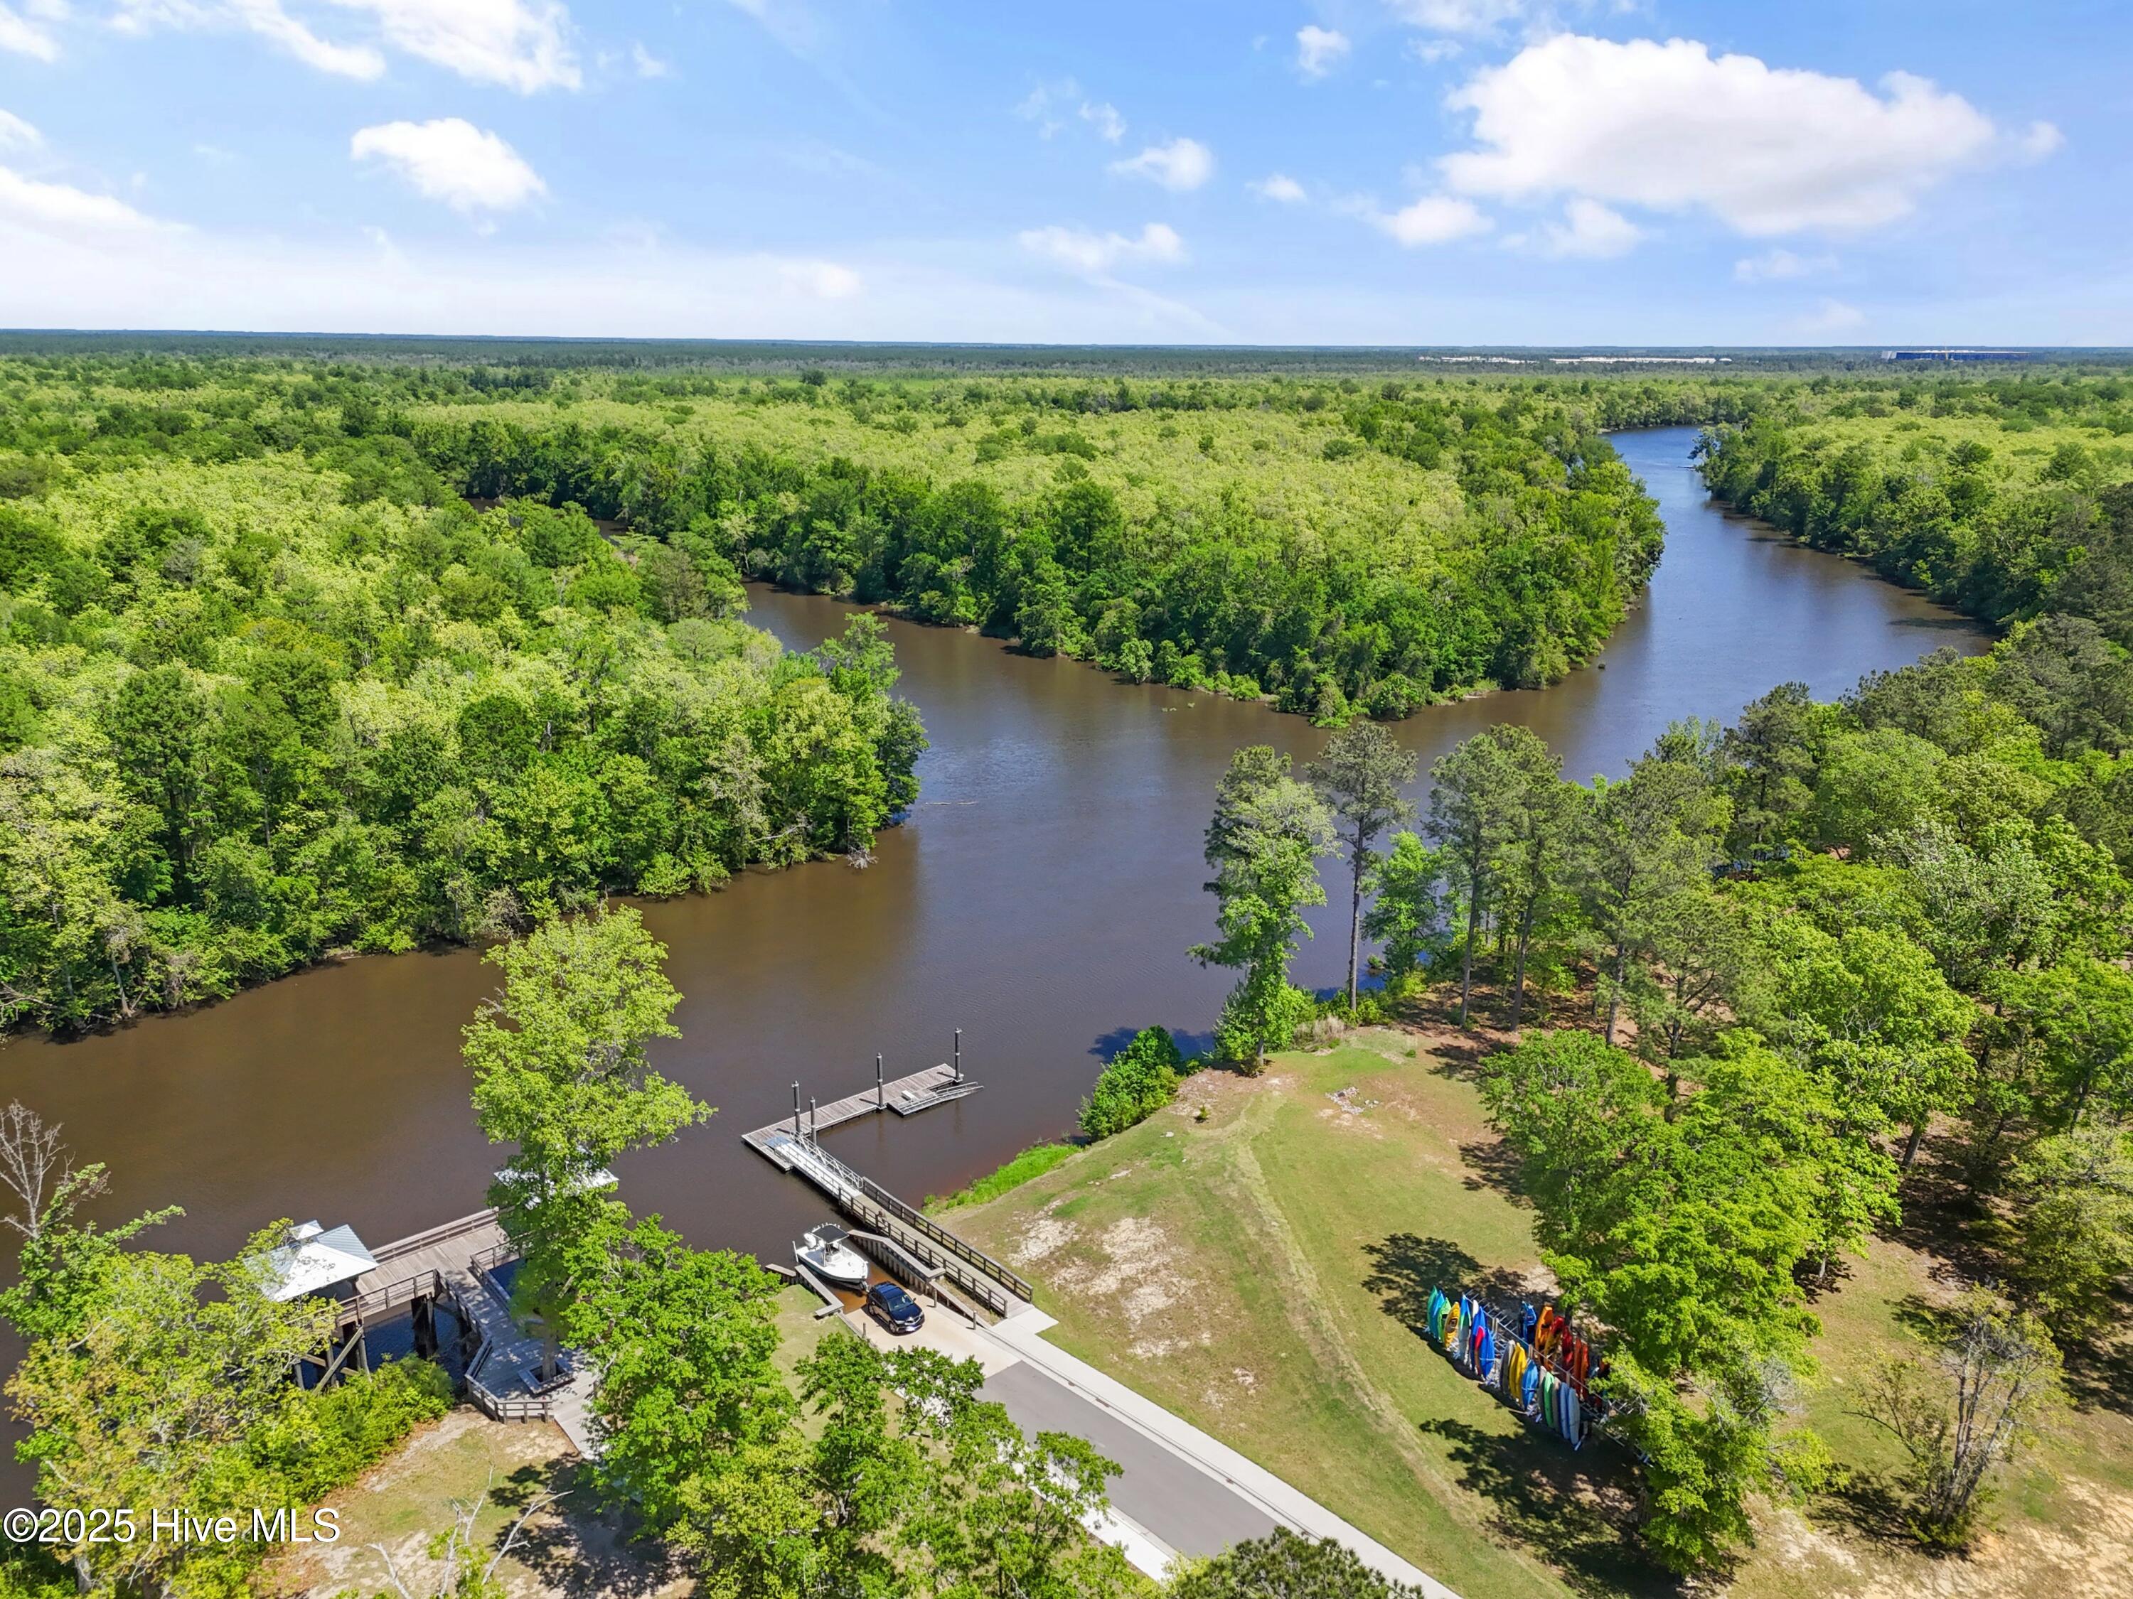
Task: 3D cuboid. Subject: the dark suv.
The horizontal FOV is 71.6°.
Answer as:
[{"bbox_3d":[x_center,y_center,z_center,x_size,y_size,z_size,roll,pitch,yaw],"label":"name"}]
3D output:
[{"bbox_3d":[-11.192,33.026,96.386,1.960,1.700,4.900,-11,14,-33],"label":"dark suv"}]

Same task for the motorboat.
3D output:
[{"bbox_3d":[-15.801,31.551,101.648,2.450,2.850,6.700,-16,21,-42],"label":"motorboat"}]

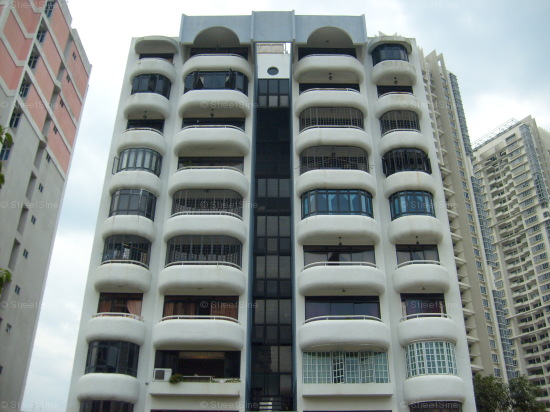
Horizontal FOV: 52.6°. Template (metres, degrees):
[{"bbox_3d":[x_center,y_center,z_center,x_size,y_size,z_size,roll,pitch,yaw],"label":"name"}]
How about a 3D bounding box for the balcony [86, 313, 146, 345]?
[{"bbox_3d":[-8.479,6.507,29.569,2.980,1.410,1.035,0,-28,0],"label":"balcony"}]

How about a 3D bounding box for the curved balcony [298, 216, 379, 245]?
[{"bbox_3d":[3.541,1.337,30.532,4.547,1.241,1.047,0,-29,0],"label":"curved balcony"}]

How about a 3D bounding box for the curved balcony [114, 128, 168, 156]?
[{"bbox_3d":[-8.475,-4.068,35.303,3.060,1.437,1.140,0,-29,0],"label":"curved balcony"}]

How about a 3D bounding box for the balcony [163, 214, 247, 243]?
[{"bbox_3d":[-3.910,1.331,31.480,4.567,1.260,1.140,0,-28,0],"label":"balcony"}]

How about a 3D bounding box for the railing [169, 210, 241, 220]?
[{"bbox_3d":[-3.902,0.677,31.847,4.140,0.330,0.930,0,-28,0],"label":"railing"}]

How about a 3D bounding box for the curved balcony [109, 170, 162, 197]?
[{"bbox_3d":[-8.493,-1.310,33.796,3.060,1.152,1.140,0,-29,0],"label":"curved balcony"}]

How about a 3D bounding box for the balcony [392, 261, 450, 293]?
[{"bbox_3d":[8.123,3.894,30.905,3.060,1.437,1.140,0,-29,0],"label":"balcony"}]

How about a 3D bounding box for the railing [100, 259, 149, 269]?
[{"bbox_3d":[-8.501,3.366,31.293,2.685,0.306,0.990,0,-29,0],"label":"railing"}]

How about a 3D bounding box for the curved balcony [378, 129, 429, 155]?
[{"bbox_3d":[7.976,-3.931,34.306,3.036,1.552,0.962,0,-29,0],"label":"curved balcony"}]

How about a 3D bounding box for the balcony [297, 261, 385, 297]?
[{"bbox_3d":[3.600,3.892,29.744,4.621,1.447,1.320,0,-29,0],"label":"balcony"}]

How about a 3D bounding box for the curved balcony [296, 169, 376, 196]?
[{"bbox_3d":[3.625,-1.262,32.616,4.716,1.247,1.320,0,-29,0],"label":"curved balcony"}]

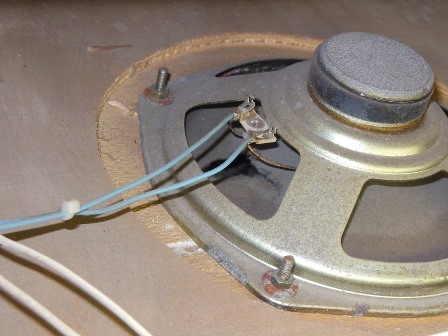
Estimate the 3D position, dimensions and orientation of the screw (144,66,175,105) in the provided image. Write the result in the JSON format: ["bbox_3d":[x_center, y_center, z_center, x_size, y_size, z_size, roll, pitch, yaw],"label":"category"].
[{"bbox_3d":[-0.026,-0.035,0.414,0.013,0.014,0.013,15,39,0],"label":"screw"}]

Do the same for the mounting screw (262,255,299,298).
[{"bbox_3d":[0.021,0.036,0.344,0.013,0.014,0.013,15,39,0],"label":"mounting screw"}]

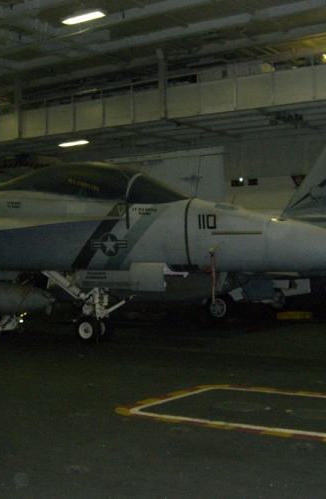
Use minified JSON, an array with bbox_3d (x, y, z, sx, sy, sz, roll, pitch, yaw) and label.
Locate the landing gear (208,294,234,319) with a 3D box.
[{"bbox_3d":[1.503,1.529,19.100,0.760,0.760,0.280,-1,-2,35],"label":"landing gear"}]

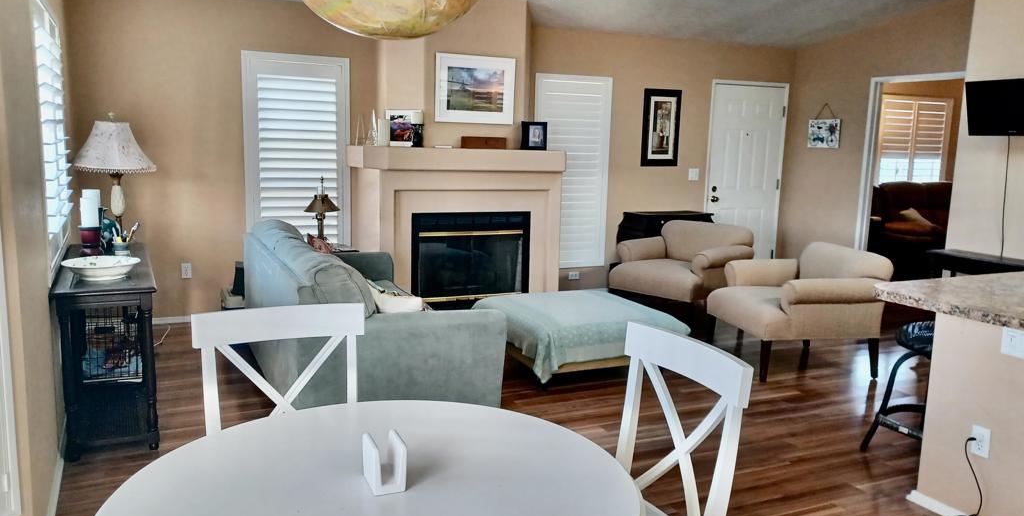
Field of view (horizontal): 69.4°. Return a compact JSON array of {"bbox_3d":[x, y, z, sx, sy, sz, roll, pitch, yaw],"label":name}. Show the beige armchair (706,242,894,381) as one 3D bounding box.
[{"bbox_3d":[1.887,0.320,4.940,0.896,0.795,0.856,0,9,-11],"label":"beige armchair"}]

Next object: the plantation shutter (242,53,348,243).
[{"bbox_3d":[-1.667,-0.683,5.784,0.799,1.763,0.070,-2,10,-24],"label":"plantation shutter"}]

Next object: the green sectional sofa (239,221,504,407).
[{"bbox_3d":[-0.915,0.291,4.311,0.977,0.886,2.155,-2,10,-24],"label":"green sectional sofa"}]

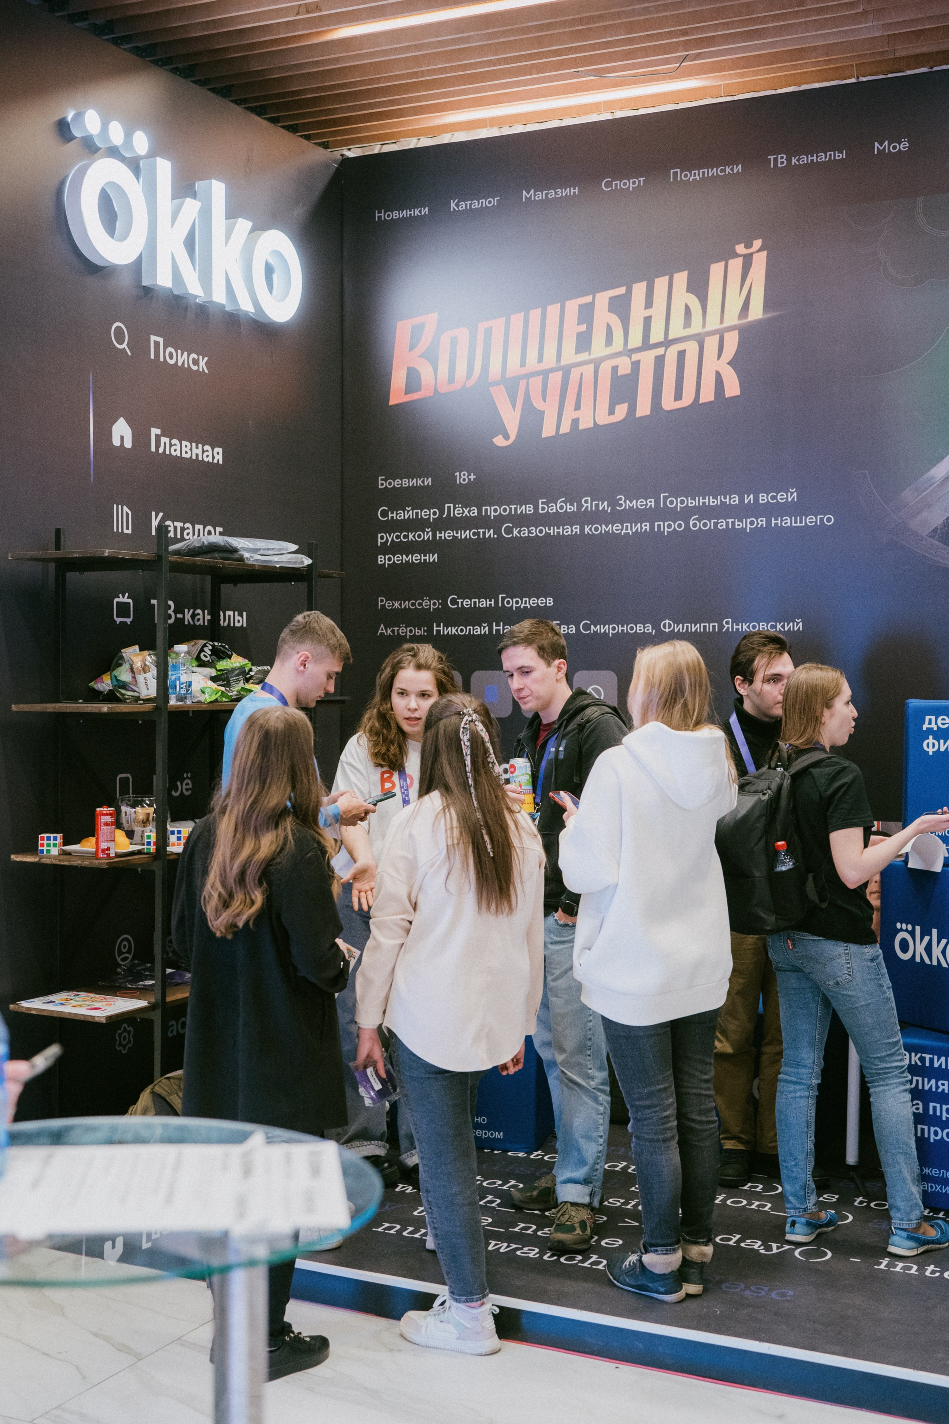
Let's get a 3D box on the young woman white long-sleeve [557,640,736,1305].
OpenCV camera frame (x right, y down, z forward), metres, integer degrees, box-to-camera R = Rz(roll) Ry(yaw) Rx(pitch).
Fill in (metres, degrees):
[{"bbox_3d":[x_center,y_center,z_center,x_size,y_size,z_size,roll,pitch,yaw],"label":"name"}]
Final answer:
[{"bbox_3d":[0.462,0.661,4.360,0.460,1.685,0.400,-1,2,-36],"label":"young woman white long-sleeve"}]

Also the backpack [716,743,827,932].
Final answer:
[{"bbox_3d":[0.818,0.360,4.570,0.200,0.490,0.310,4,-1,-33],"label":"backpack"}]

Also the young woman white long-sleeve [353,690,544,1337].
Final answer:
[{"bbox_3d":[-0.064,0.788,4.340,0.490,1.655,0.440,0,2,-18],"label":"young woman white long-sleeve"}]

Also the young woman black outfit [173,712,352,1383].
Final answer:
[{"bbox_3d":[-0.531,0.799,4.130,0.450,1.640,0.400,1,2,32],"label":"young woman black outfit"}]

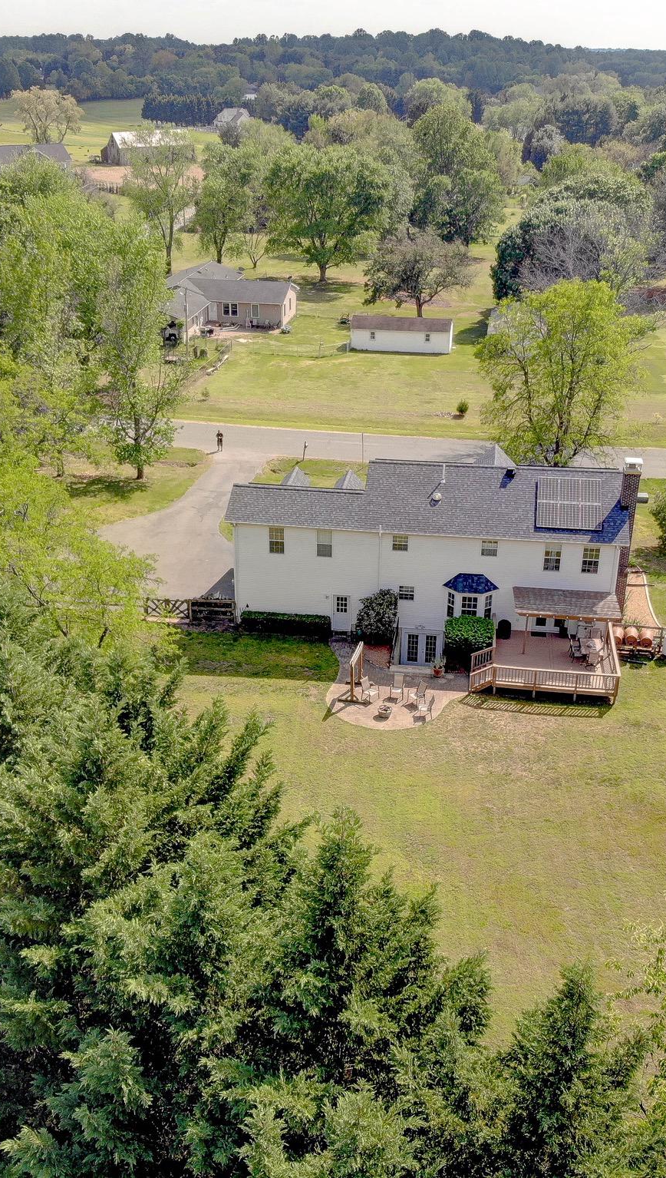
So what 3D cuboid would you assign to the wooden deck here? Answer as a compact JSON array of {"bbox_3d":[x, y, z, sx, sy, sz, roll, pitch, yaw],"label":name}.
[{"bbox_3d":[9.810,3.150,50.820,6.600,1.630,5.400,4,27,7],"label":"wooden deck"}]

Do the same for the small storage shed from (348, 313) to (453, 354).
[{"bbox_3d":[6.820,-25.160,106.500,9.900,3.250,4.000,3,27,6],"label":"small storage shed"}]

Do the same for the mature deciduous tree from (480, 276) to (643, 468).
[{"bbox_3d":[15.270,-13.090,73.220,11.290,14.890,10.730,0,26,0],"label":"mature deciduous tree"}]

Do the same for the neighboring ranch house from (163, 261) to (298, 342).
[{"bbox_3d":[-13.290,-34.710,129.810,17.800,4.700,23.500,4,26,8],"label":"neighboring ranch house"}]

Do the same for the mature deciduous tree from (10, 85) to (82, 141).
[{"bbox_3d":[-90.810,-149.540,345.000,22.120,17.840,21.020,0,26,0],"label":"mature deciduous tree"}]

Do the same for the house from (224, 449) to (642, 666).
[{"bbox_3d":[5.030,-2.270,56.470,19.400,10.000,9.900,4,27,7],"label":"house"}]

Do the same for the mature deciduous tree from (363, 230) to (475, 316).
[{"bbox_3d":[10.160,-37.180,129.190,13.210,9.930,12.550,0,26,0],"label":"mature deciduous tree"}]

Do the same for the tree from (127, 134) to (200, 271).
[{"bbox_3d":[-21.260,-48.030,136.370,9.330,17.140,9.330,0,26,0],"label":"tree"}]

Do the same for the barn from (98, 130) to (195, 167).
[{"bbox_3d":[-45.560,-108.780,266.160,21.000,8.100,9.600,-20,33,-35],"label":"barn"}]

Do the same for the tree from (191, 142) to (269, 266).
[{"bbox_3d":[-13.340,-50.800,144.020,9.700,15.330,9.700,0,26,0],"label":"tree"}]

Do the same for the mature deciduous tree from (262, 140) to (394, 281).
[{"bbox_3d":[-0.520,-45.630,132.780,15.490,16.110,15.490,0,26,0],"label":"mature deciduous tree"}]

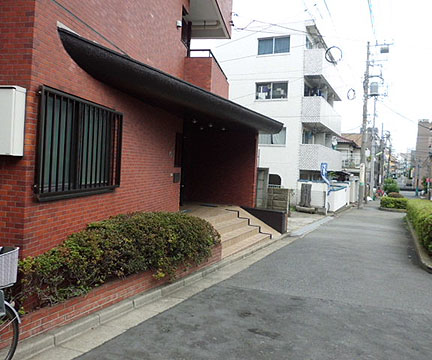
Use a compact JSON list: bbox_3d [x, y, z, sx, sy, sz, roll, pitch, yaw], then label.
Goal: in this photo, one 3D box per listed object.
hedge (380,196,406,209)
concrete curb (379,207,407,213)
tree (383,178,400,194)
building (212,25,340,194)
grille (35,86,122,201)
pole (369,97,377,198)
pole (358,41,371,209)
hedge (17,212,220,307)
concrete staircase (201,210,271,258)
[{"bbox_3d":[12.250,1.651,24.460,1.900,0.650,2.000,4,3,27],"label":"hedge"},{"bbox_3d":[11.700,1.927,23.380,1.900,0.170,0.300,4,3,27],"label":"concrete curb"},{"bbox_3d":[19.960,0.796,41.000,1.950,2.000,1.950,4,3,26],"label":"tree"},{"bbox_3d":[4.080,-3.941,26.100,8.500,10.800,8.400,4,3,27],"label":"building"},{"bbox_3d":[-1.598,-0.390,4.471,0.140,1.140,1.750,3,3,11],"label":"grille"},{"bbox_3d":[17.847,-3.605,40.800,0.340,11.500,0.340,3,2,27],"label":"pole"},{"bbox_3d":[10.238,-3.744,24.800,0.360,11.360,0.360,3,2,27],"label":"pole"},{"bbox_3d":[-1.166,0.985,5.182,1.280,0.570,4.040,4,3,23],"label":"hedge"},{"bbox_3d":[0.290,1.225,8.330,1.100,0.640,2.900,4,3,27],"label":"concrete staircase"}]

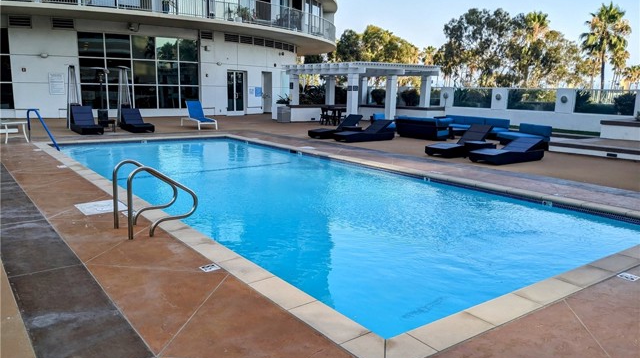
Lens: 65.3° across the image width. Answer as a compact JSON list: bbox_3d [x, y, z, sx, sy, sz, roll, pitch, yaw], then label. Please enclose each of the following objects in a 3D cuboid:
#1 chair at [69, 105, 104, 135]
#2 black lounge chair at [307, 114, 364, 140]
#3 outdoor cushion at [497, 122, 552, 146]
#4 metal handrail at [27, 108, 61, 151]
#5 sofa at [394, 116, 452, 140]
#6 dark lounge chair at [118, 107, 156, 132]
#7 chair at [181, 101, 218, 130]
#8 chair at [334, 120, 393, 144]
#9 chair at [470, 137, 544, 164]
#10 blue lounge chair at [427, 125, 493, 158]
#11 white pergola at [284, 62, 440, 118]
[{"bbox_3d":[-8.072,-2.044,17.272,0.692,0.872,2.005,-6,12,-34],"label":"chair"},{"bbox_3d":[0.638,-1.846,17.494,2.005,0.764,0.692,-8,13,-41],"label":"black lounge chair"},{"bbox_3d":[6.488,-1.344,15.599,0.820,0.680,1.500,-6,13,-36],"label":"outdoor cushion"},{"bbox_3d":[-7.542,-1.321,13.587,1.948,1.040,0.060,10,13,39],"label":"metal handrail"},{"bbox_3d":[3.652,-1.819,17.823,0.850,0.720,1.850,-6,13,-36],"label":"sofa"},{"bbox_3d":[-6.756,-2.170,18.382,0.692,0.785,2.005,-6,12,-34],"label":"dark lounge chair"},{"bbox_3d":[-4.874,-2.544,20.151,0.680,0.980,2.000,-5,12,-32],"label":"chair"},{"bbox_3d":[1.509,-1.622,16.611,2.005,0.667,0.692,-6,12,-36],"label":"chair"},{"bbox_3d":[4.643,-0.712,12.264,2.005,0.528,0.692,-6,12,-36],"label":"chair"},{"bbox_3d":[3.785,-1.043,13.302,2.005,0.782,0.692,-7,13,-37],"label":"blue lounge chair"},{"bbox_3d":[2.103,-4.427,26.187,6.000,2.860,5.400,-6,13,-36],"label":"white pergola"}]

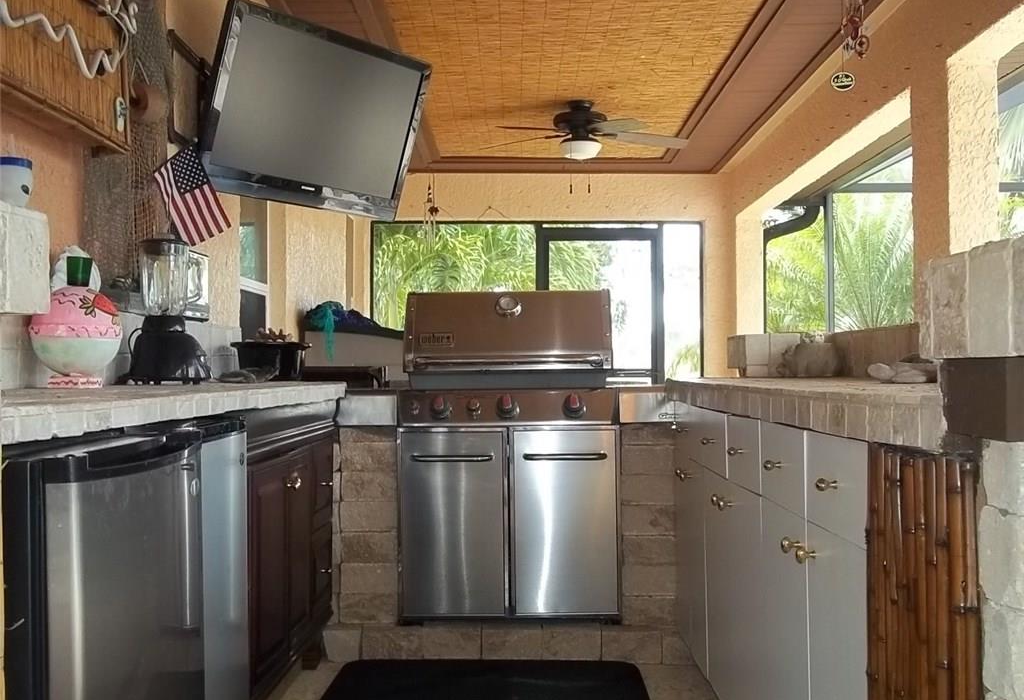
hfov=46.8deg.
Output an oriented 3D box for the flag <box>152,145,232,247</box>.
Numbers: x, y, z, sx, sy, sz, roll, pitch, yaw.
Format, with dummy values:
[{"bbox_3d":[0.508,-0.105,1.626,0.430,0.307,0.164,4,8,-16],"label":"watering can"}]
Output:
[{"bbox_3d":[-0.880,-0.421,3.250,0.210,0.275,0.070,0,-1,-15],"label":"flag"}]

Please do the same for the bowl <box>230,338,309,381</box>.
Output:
[{"bbox_3d":[-0.742,0.029,3.650,0.240,0.127,0.225,0,-1,-14],"label":"bowl"}]

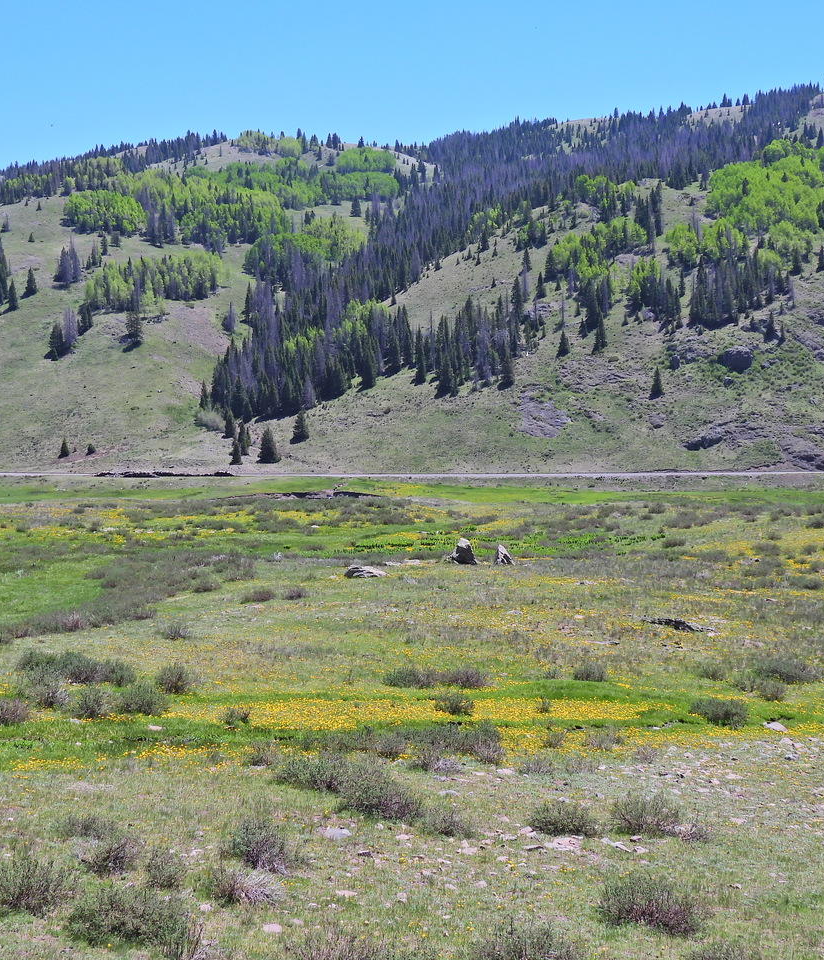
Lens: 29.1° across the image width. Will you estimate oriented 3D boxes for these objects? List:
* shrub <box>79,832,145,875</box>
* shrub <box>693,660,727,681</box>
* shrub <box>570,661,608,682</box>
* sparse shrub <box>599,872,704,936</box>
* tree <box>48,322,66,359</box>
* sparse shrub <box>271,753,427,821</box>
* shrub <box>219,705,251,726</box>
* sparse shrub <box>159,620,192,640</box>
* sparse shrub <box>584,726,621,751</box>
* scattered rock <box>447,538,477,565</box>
[{"bbox_3d":[-2.592,3.232,13.758,0.548,0.331,0.466,0,1,0],"label":"shrub"},{"bbox_3d":[5.870,3.779,31.375,0.671,0.412,0.590,0,1,0],"label":"shrub"},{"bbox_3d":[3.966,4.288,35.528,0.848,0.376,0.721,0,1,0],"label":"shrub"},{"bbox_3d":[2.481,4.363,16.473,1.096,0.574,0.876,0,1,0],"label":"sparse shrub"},{"bbox_3d":[-124.855,-49.132,560.000,6.340,12.679,6.340,0,1,0],"label":"tree"},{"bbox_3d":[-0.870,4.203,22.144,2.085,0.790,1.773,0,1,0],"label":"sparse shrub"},{"bbox_3d":[-2.381,3.159,21.330,0.427,0.270,0.363,0,1,0],"label":"shrub"},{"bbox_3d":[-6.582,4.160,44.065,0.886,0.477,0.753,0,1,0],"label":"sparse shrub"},{"bbox_3d":[2.344,3.181,19.565,0.440,0.270,0.374,0,1,0],"label":"sparse shrub"},{"bbox_3d":[1.741,2.515,55.931,1.051,0.865,0.788,0,1,0],"label":"scattered rock"}]

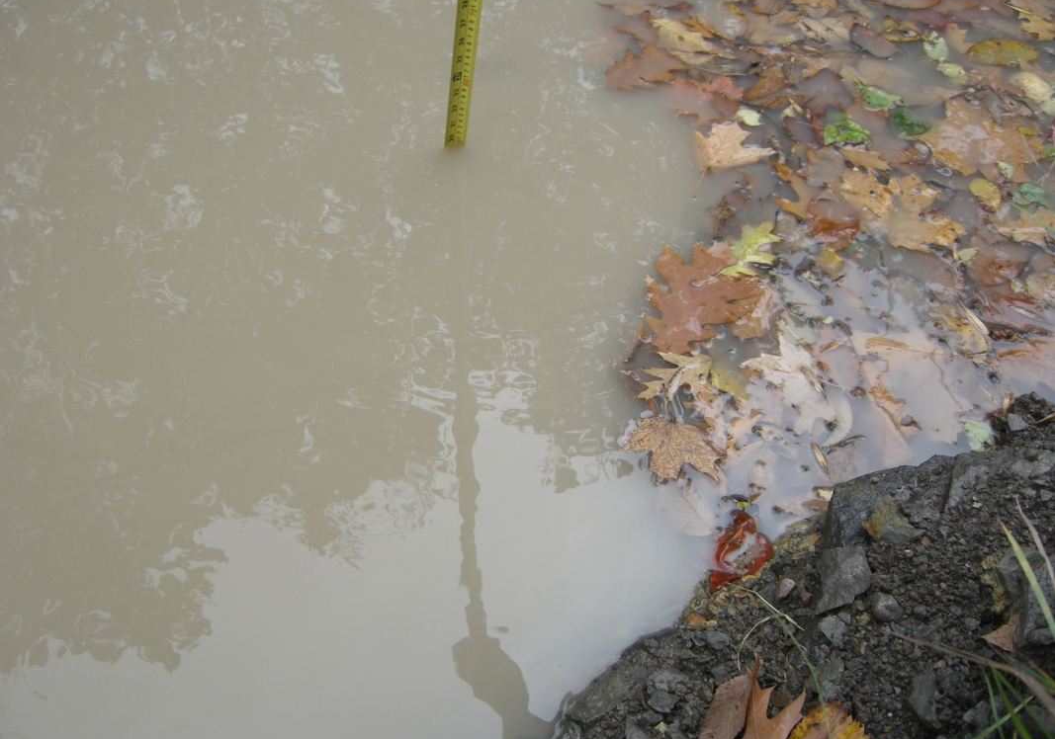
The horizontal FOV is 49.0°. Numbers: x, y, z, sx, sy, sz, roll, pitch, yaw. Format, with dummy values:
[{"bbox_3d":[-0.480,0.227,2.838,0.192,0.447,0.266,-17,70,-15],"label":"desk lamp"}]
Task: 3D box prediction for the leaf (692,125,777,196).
[{"bbox_3d":[0.220,-0.234,1.301,0.095,0.020,0.138,23,55,12],"label":"leaf"}]

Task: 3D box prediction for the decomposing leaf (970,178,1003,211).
[{"bbox_3d":[0.518,-0.197,1.302,0.029,0.010,0.052,-13,55,-14],"label":"decomposing leaf"}]

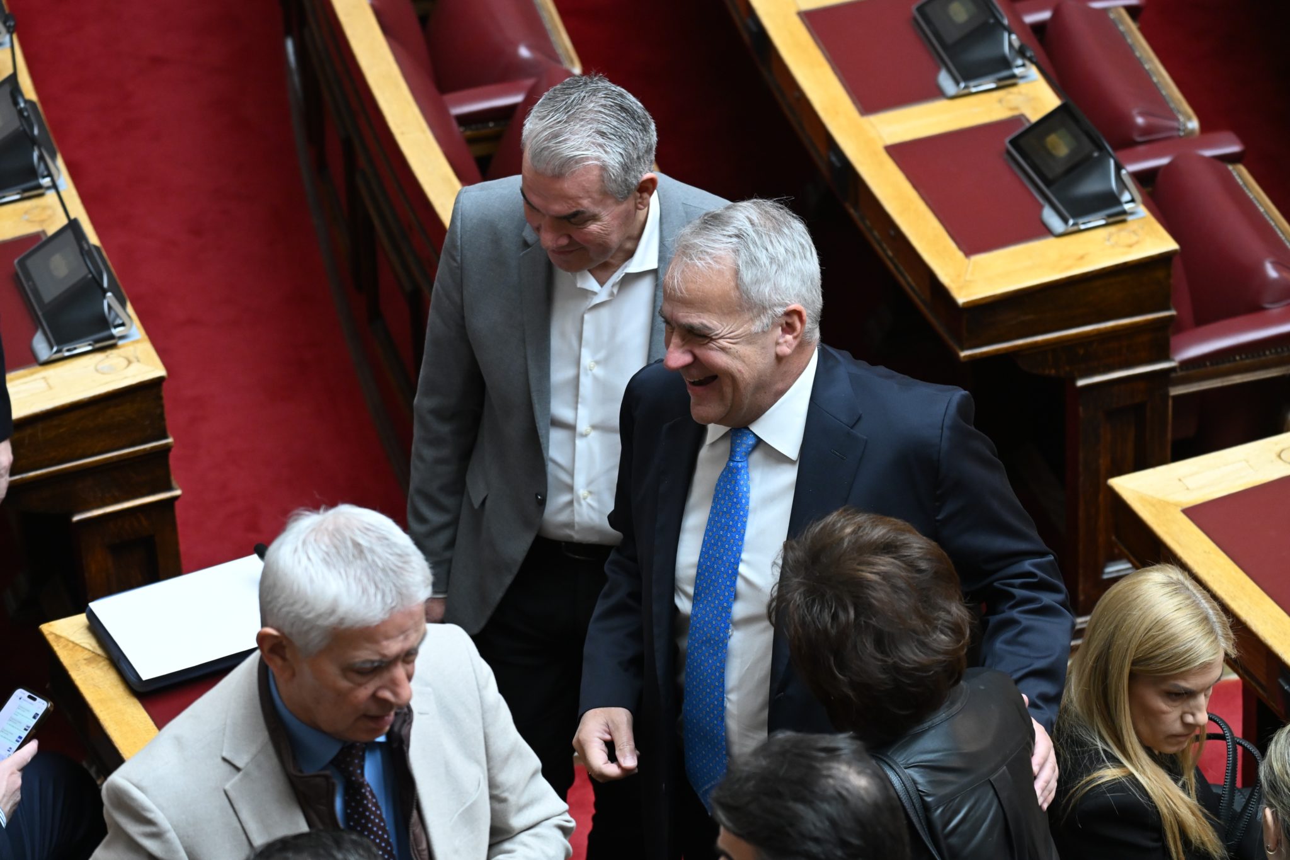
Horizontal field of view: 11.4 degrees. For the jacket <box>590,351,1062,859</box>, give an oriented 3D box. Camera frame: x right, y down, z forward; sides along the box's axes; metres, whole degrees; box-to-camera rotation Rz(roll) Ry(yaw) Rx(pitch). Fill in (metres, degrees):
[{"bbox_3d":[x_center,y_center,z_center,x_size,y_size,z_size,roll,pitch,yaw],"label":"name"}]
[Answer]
[{"bbox_3d":[0.261,0.212,8.663,0.680,0.780,0.460,13,38,21],"label":"jacket"}]

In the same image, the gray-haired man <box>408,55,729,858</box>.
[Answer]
[{"bbox_3d":[-0.079,0.230,9.140,0.560,1.770,0.420,8,36,15],"label":"gray-haired man"}]

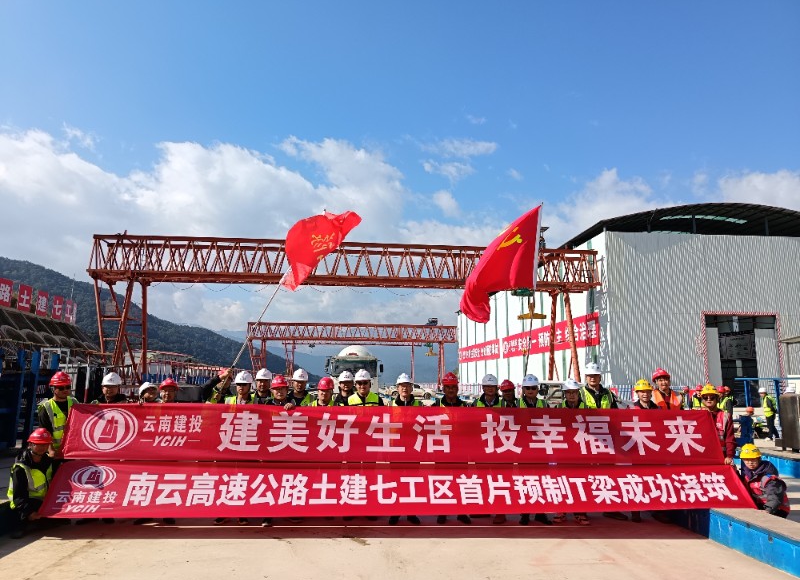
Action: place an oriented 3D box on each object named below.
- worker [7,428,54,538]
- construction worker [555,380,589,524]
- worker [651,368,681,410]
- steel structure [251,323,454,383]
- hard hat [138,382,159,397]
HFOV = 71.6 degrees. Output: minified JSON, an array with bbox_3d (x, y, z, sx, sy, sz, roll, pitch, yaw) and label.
[{"bbox_3d":[-4.153,2.169,6.334,0.580,1.134,0.680,5,-10,-26],"label":"worker"},{"bbox_3d":[2.202,1.984,6.938,0.530,1.720,0.360,0,-9,3],"label":"construction worker"},{"bbox_3d":[3.616,2.003,7.526,0.510,1.845,0.360,-1,-9,8],"label":"worker"},{"bbox_3d":[-5.564,8.189,66.536,24.900,7.752,5.500,1,-9,-5],"label":"steel structure"},{"bbox_3d":[-3.152,1.253,6.953,0.220,0.155,0.280,-10,-14,-34],"label":"hard hat"}]

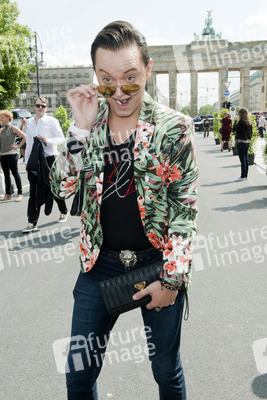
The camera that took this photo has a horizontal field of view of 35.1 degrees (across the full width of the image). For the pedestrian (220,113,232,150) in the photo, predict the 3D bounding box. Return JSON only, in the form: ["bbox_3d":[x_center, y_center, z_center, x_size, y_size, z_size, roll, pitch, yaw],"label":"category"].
[{"bbox_3d":[4.080,-2.967,18.554,0.520,1.680,0.380,0,11,4],"label":"pedestrian"}]

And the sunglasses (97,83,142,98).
[{"bbox_3d":[-0.026,-0.350,1.247,0.136,0.050,0.135,-1,37,16],"label":"sunglasses"}]

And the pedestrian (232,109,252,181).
[{"bbox_3d":[2.605,-1.305,9.960,0.480,1.660,0.420,-10,14,-38],"label":"pedestrian"}]

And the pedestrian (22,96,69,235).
[{"bbox_3d":[-1.225,-0.506,5.810,0.570,1.790,0.660,4,12,18],"label":"pedestrian"}]

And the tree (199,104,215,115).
[{"bbox_3d":[39.263,-46.591,226.984,9.300,8.920,8.500,1,11,10],"label":"tree"}]

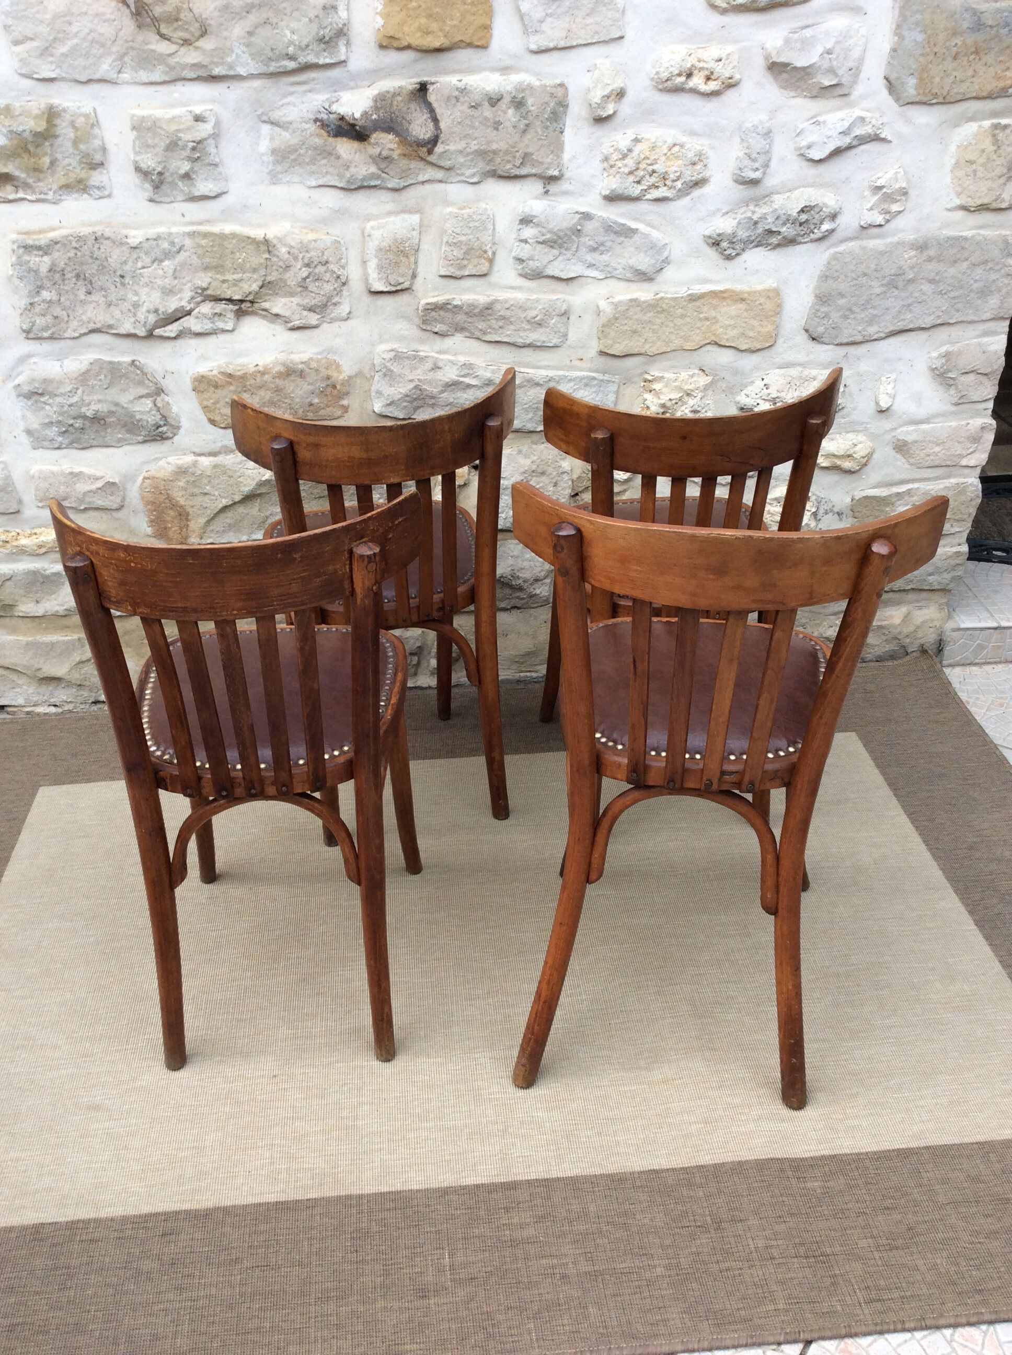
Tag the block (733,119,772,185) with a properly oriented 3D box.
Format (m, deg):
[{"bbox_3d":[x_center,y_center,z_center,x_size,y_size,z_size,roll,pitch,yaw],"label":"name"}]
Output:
[{"bbox_3d":[0.443,-0.954,2.263,0.072,0.113,0.060,-4,29,-5],"label":"block"}]

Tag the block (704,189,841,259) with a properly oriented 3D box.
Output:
[{"bbox_3d":[0.513,-0.904,2.473,0.276,0.131,0.092,-4,28,-5],"label":"block"}]

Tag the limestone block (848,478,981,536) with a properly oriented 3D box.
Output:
[{"bbox_3d":[0.858,-0.370,2.655,0.286,0.136,0.100,-4,29,-5],"label":"limestone block"}]

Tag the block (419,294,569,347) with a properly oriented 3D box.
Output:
[{"bbox_3d":[-0.025,-0.679,2.366,0.283,0.096,0.080,-4,29,-5],"label":"block"}]

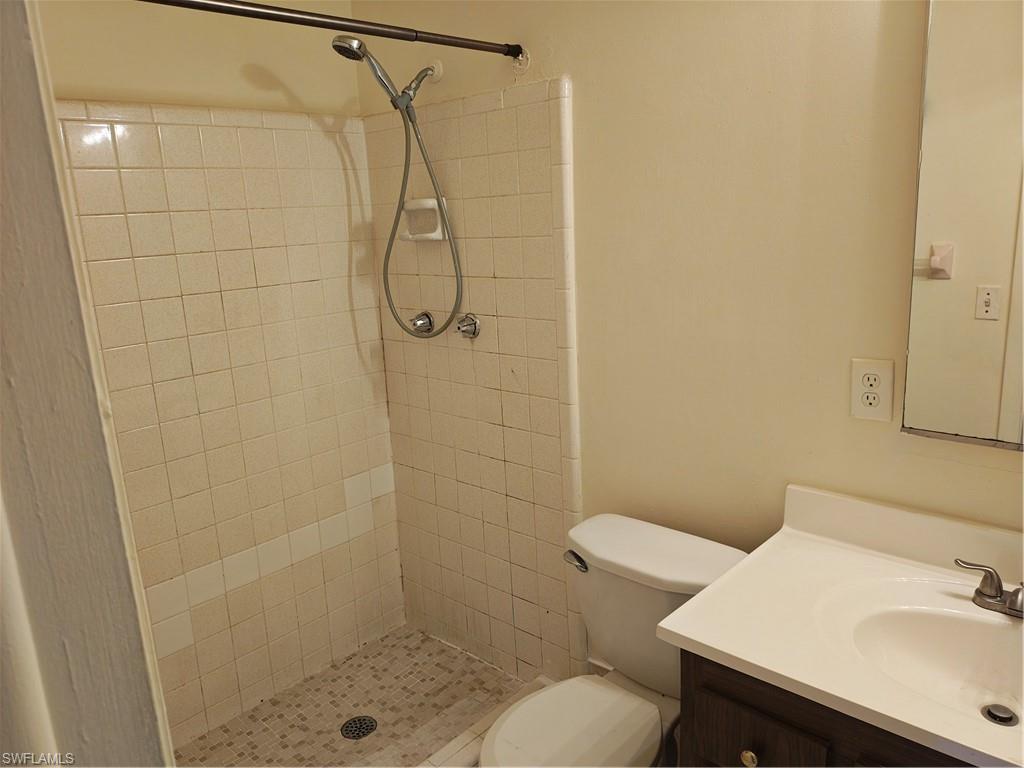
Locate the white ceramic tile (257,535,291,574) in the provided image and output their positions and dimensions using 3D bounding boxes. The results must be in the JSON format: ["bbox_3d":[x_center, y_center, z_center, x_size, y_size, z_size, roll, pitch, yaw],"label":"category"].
[{"bbox_3d":[-0.735,0.531,2.288,0.009,0.108,0.108,9,17,41],"label":"white ceramic tile"}]

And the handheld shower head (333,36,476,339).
[{"bbox_3d":[-0.310,-0.508,2.039,0.170,0.820,0.335,9,17,42],"label":"handheld shower head"}]

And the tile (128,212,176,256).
[{"bbox_3d":[-0.931,-0.385,1.909,0.008,0.108,0.108,9,17,42],"label":"tile"}]

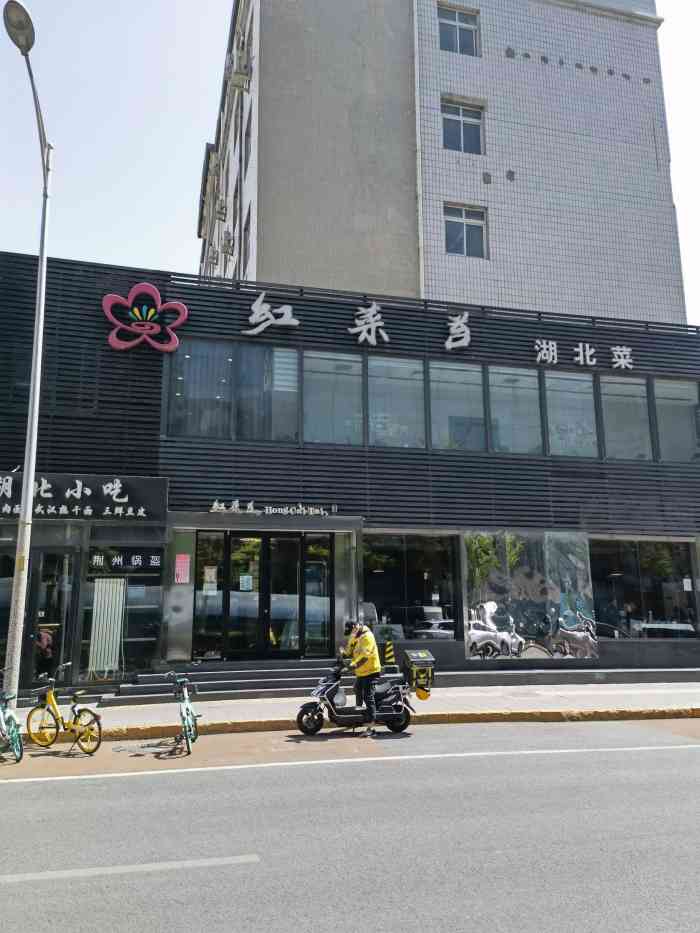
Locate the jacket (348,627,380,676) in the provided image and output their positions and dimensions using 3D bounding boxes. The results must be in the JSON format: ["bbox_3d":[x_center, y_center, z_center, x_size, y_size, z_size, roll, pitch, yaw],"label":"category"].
[{"bbox_3d":[0.213,2.817,11.081,0.460,0.760,0.520,2,-12,-13],"label":"jacket"}]

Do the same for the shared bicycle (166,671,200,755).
[{"bbox_3d":[-2.275,3.392,10.192,0.560,1.040,1.580,2,-12,-9],"label":"shared bicycle"}]

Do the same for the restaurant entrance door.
[{"bbox_3d":[-1.784,2.684,15.249,2.925,2.671,0.150,3,-12,-14],"label":"restaurant entrance door"}]

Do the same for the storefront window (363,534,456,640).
[{"bbox_3d":[1.373,2.733,16.511,2.277,2.362,0.120,3,-12,-14],"label":"storefront window"}]

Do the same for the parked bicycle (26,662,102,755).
[{"bbox_3d":[-3.931,3.410,10.193,1.580,1.080,0.560,-8,-14,33],"label":"parked bicycle"}]

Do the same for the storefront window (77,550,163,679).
[{"bbox_3d":[-4.591,2.938,14.659,1.621,2.646,0.120,2,-12,-13],"label":"storefront window"}]

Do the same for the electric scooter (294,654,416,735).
[{"bbox_3d":[0.077,3.449,11.032,1.770,1.160,0.680,3,-12,-14],"label":"electric scooter"}]

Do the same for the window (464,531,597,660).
[{"bbox_3d":[4.300,3.019,17.155,3.409,2.982,0.120,2,-12,-13],"label":"window"}]

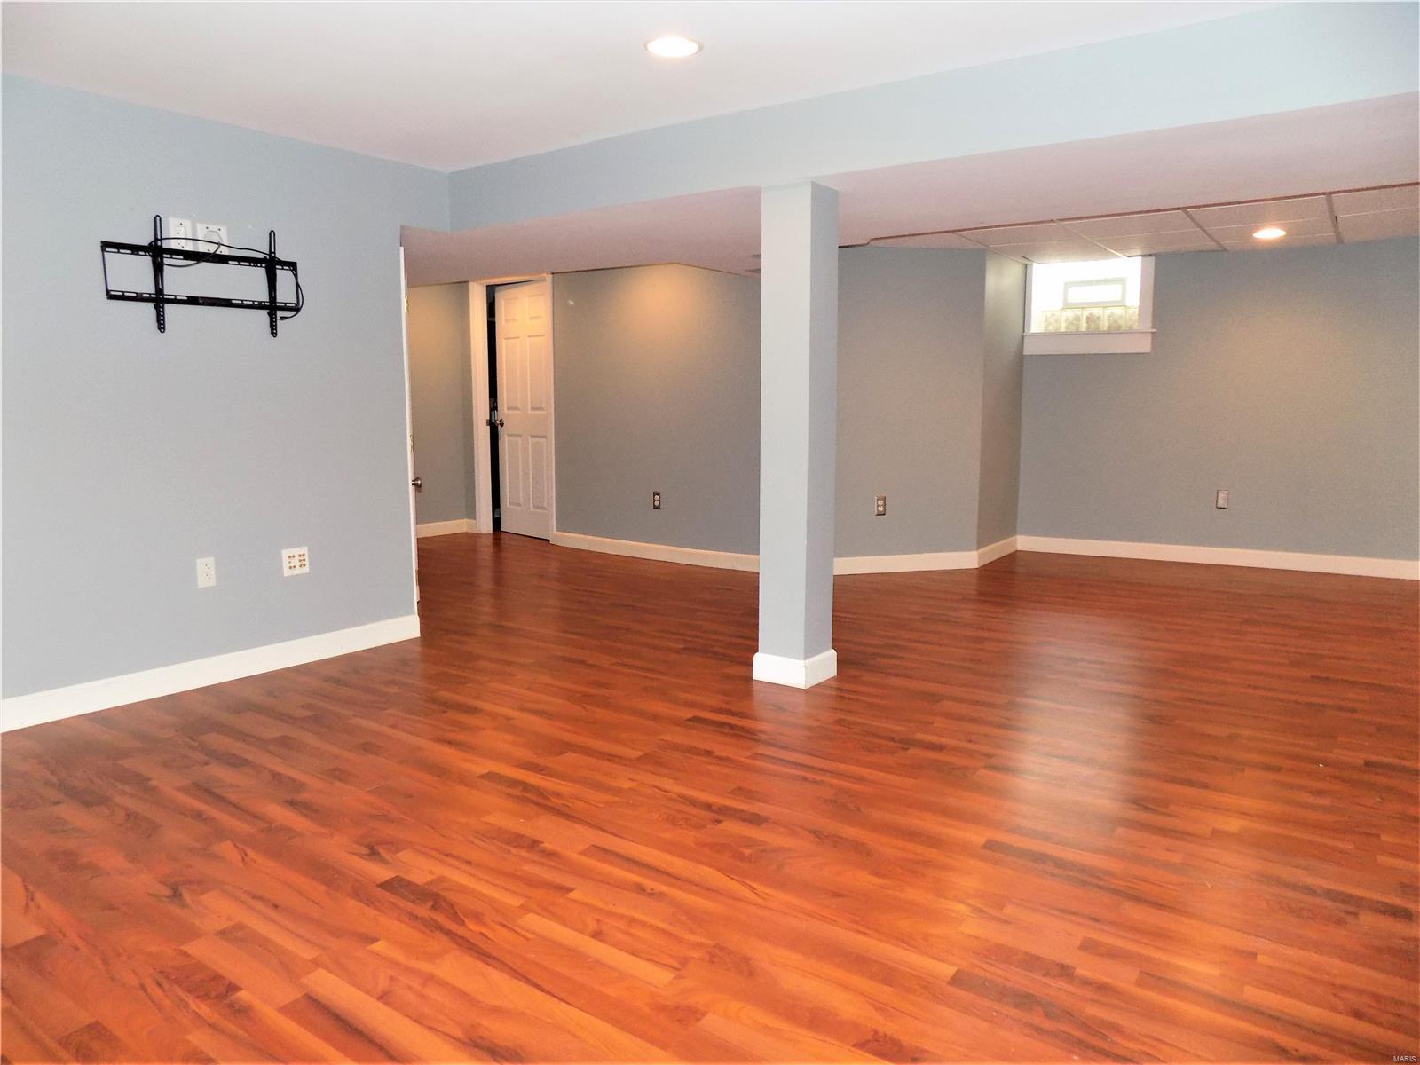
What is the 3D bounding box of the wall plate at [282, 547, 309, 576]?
[{"bbox_3d":[-1.742,0.124,3.975,0.010,0.113,0.114,5,9,36],"label":"wall plate"}]

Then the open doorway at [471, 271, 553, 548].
[{"bbox_3d":[-1.581,-0.977,7.623,0.935,2.085,0.160,5,9,34],"label":"open doorway"}]

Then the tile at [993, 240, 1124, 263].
[{"bbox_3d":[2.346,-1.890,6.333,0.631,0.020,0.866,5,9,33],"label":"tile"}]

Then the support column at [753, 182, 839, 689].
[{"bbox_3d":[0.343,-0.351,3.667,0.238,1.881,0.240,5,9,33],"label":"support column"}]

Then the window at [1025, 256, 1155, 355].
[{"bbox_3d":[2.725,-1.614,6.791,0.870,0.655,0.120,5,9,32],"label":"window"}]

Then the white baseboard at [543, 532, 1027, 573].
[{"bbox_3d":[0.467,0.145,6.774,3.649,0.105,1.287,1,7,6],"label":"white baseboard"}]

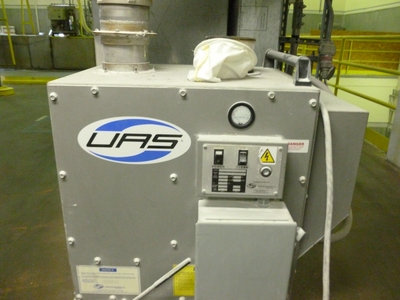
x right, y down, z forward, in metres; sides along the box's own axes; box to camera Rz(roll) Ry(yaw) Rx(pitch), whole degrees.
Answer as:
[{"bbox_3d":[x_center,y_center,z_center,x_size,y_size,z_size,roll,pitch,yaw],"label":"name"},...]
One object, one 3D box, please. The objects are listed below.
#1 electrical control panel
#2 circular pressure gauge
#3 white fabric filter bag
[{"bbox_3d":[0.117,0.050,0.944,0.249,0.169,0.065,1,20,0],"label":"electrical control panel"},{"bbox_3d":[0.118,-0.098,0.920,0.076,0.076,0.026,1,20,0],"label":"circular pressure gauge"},{"bbox_3d":[0.086,-0.309,1.100,0.251,0.126,0.250,1,20,0],"label":"white fabric filter bag"}]

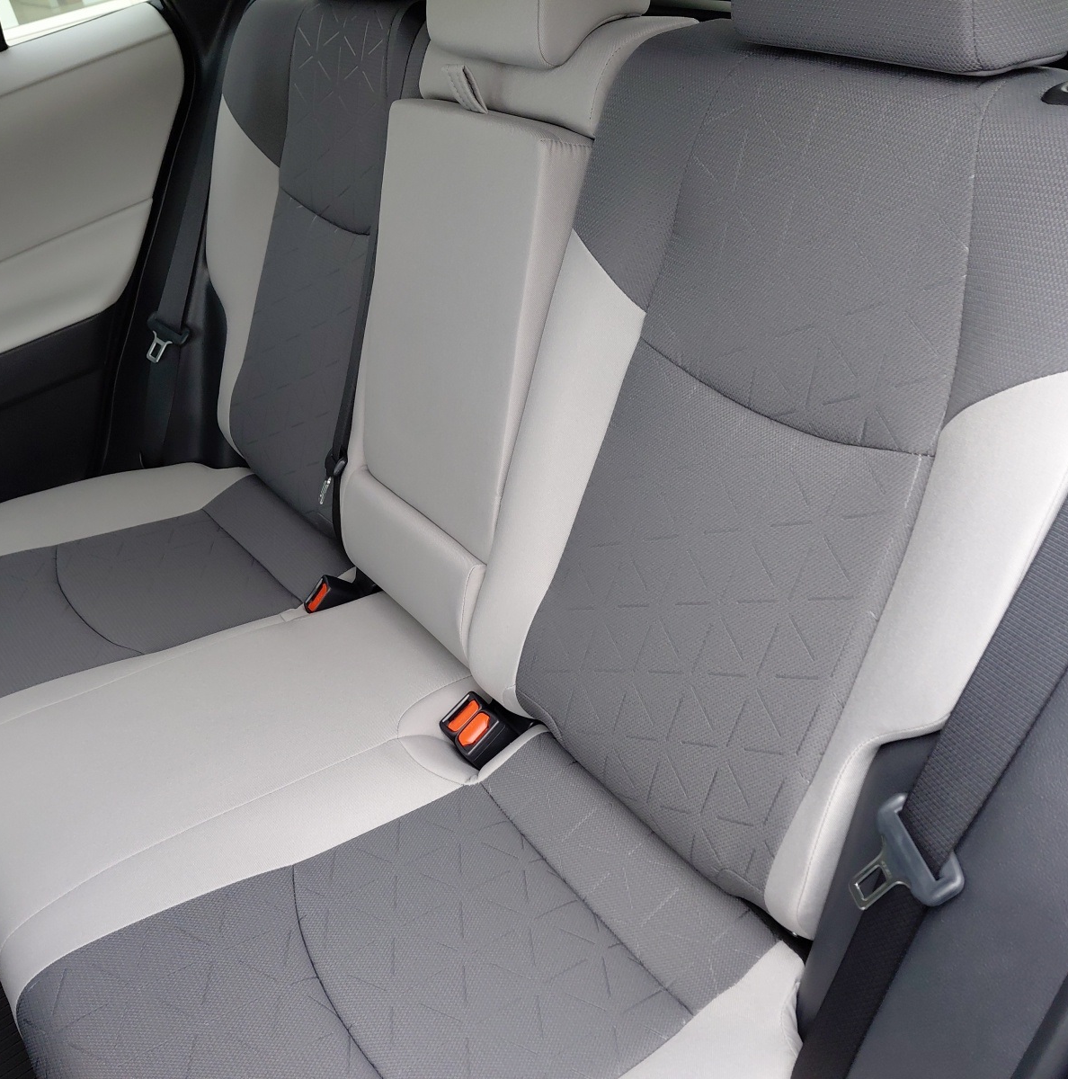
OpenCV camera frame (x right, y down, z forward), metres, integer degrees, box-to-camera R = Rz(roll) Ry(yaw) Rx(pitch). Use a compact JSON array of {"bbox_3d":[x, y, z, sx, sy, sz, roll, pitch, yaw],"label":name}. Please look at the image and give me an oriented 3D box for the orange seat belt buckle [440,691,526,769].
[{"bbox_3d":[-0.046,0.197,1.034,0.047,0.066,0.057,-46,46,-6],"label":"orange seat belt buckle"}]

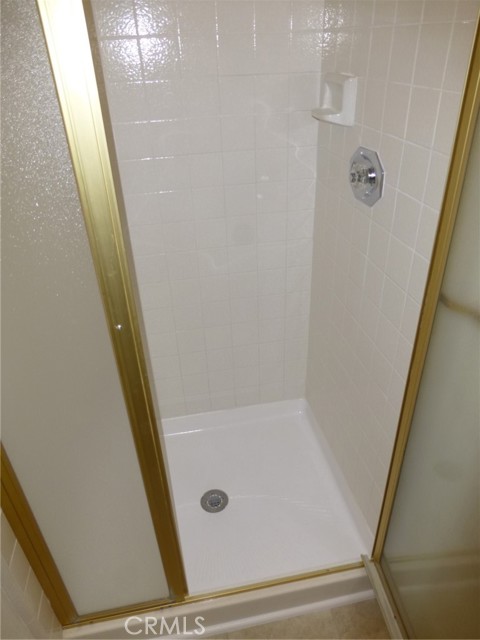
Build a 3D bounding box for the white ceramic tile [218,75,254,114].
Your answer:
[{"bbox_3d":[-0.009,-0.683,1.351,0.108,0.108,0.009,-7,33,-8],"label":"white ceramic tile"}]

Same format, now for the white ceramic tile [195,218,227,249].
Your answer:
[{"bbox_3d":[-0.102,-0.304,1.566,0.108,0.108,0.009,-7,33,-8],"label":"white ceramic tile"}]

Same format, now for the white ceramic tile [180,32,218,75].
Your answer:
[{"bbox_3d":[-0.117,-0.759,1.269,0.107,0.107,0.009,-8,31,-9],"label":"white ceramic tile"}]

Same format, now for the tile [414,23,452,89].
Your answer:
[{"bbox_3d":[0.369,-0.501,0.840,0.009,0.108,0.108,-7,33,-8],"label":"tile"}]

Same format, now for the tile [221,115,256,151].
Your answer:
[{"bbox_3d":[-0.005,-0.593,1.407,0.108,0.108,0.009,-7,33,-8],"label":"tile"}]

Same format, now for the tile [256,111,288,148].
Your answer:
[{"bbox_3d":[0.101,-0.602,1.411,0.107,0.107,0.009,-8,31,-9],"label":"tile"}]

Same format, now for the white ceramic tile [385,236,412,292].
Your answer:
[{"bbox_3d":[0.386,-0.136,1.069,0.009,0.108,0.108,-7,33,-8],"label":"white ceramic tile"}]

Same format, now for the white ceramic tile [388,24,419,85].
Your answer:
[{"bbox_3d":[0.348,-0.558,0.932,0.009,0.108,0.108,-7,33,-8],"label":"white ceramic tile"}]

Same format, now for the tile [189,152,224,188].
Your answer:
[{"bbox_3d":[-0.108,-0.482,1.433,0.107,0.107,0.009,-8,31,-9],"label":"tile"}]

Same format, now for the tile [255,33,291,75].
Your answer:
[{"bbox_3d":[0.095,-0.784,1.304,0.107,0.107,0.009,-8,31,-9],"label":"tile"}]

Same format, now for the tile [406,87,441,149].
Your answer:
[{"bbox_3d":[0.370,-0.407,0.889,0.009,0.107,0.107,-8,31,-9],"label":"tile"}]

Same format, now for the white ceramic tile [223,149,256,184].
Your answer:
[{"bbox_3d":[-0.001,-0.497,1.449,0.107,0.107,0.009,-8,31,-9],"label":"white ceramic tile"}]

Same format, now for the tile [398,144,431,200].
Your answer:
[{"bbox_3d":[0.378,-0.320,0.953,0.009,0.108,0.108,-7,33,-8],"label":"tile"}]

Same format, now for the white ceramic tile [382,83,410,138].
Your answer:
[{"bbox_3d":[0.349,-0.463,0.981,0.009,0.107,0.107,-8,31,-9],"label":"white ceramic tile"}]

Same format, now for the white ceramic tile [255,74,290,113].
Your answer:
[{"bbox_3d":[0.099,-0.697,1.366,0.108,0.108,0.009,-7,33,-8],"label":"white ceramic tile"}]

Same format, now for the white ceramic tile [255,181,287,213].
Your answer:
[{"bbox_3d":[0.111,-0.425,1.539,0.108,0.108,0.009,-7,33,-8],"label":"white ceramic tile"}]

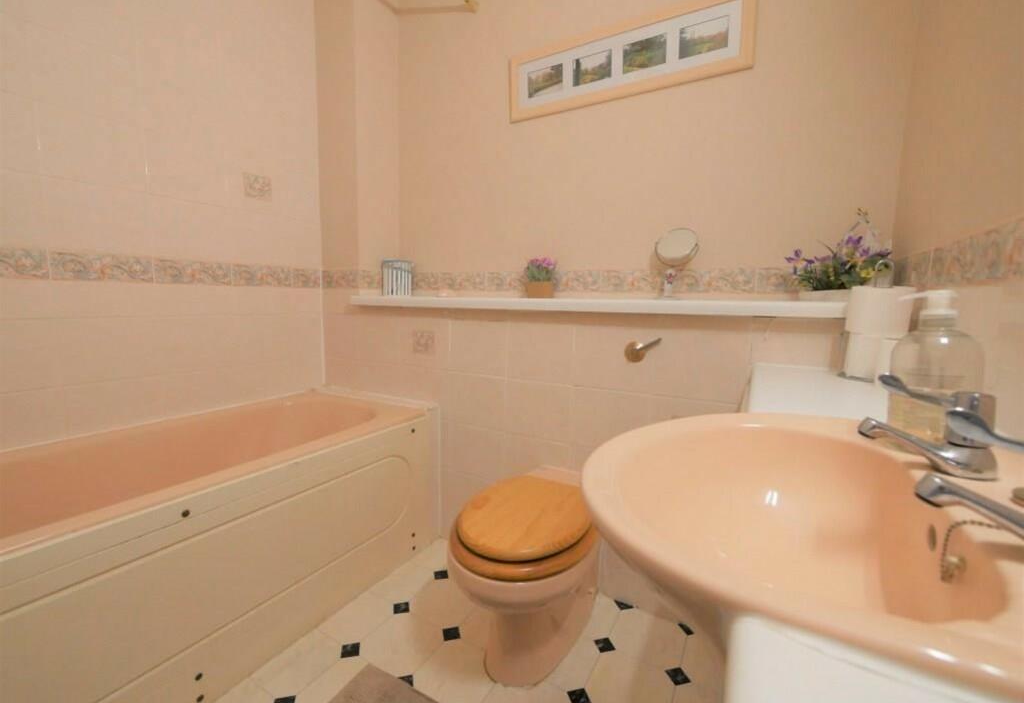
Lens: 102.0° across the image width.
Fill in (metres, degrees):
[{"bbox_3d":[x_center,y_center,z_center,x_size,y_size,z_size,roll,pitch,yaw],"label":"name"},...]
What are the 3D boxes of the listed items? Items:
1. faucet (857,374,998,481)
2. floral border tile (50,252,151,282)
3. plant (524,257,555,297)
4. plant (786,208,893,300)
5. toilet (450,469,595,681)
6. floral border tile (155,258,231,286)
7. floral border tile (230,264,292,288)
[{"bbox_3d":[0.494,0.088,0.494,0.129,0.097,0.058,5,8,29],"label":"faucet"},{"bbox_3d":[-1.297,-0.265,1.323,0.010,0.085,0.244,5,8,29],"label":"floral border tile"},{"bbox_3d":[0.105,-0.267,1.521,0.100,0.152,0.100,5,8,29],"label":"plant"},{"bbox_3d":[0.848,-0.248,1.084,0.200,0.240,0.140,5,8,29],"label":"plant"},{"bbox_3d":[0.060,0.638,1.187,0.365,0.452,0.585,5,8,29],"label":"toilet"},{"bbox_3d":[-1.175,-0.288,1.536,0.010,0.085,0.246,5,8,29],"label":"floral border tile"},{"bbox_3d":[-1.051,-0.312,1.750,0.010,0.085,0.246,5,8,29],"label":"floral border tile"}]

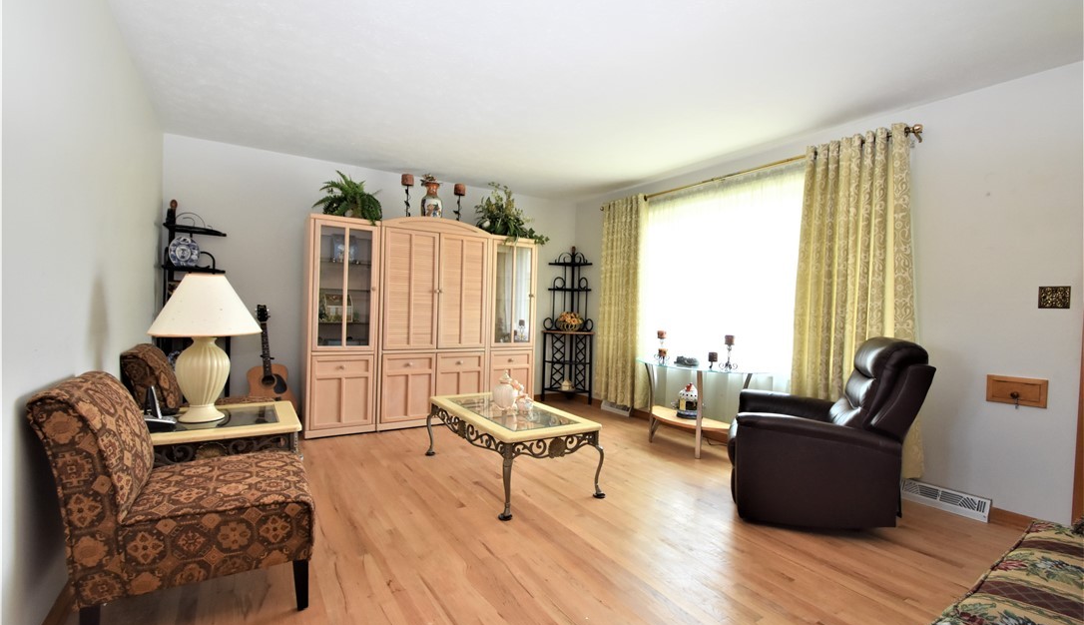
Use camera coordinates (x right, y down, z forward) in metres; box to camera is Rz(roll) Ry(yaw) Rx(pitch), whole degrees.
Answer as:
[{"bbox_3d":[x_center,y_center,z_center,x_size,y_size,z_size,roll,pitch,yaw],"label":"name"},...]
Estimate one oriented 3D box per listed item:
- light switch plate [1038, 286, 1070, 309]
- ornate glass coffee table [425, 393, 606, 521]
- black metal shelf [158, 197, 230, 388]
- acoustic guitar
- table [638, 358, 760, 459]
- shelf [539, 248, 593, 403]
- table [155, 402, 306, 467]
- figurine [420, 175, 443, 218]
[{"bbox_3d":[2.645,-0.075,2.332,0.010,0.117,0.110,1,1,-35],"label":"light switch plate"},{"bbox_3d":[-0.252,0.874,3.081,0.675,0.450,1.240,1,1,-34],"label":"ornate glass coffee table"},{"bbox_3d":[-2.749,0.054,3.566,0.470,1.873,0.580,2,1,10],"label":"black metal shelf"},{"bbox_3d":[-2.422,0.443,3.982,0.395,1.030,0.120,-5,-4,-31],"label":"acoustic guitar"},{"bbox_3d":[1.172,0.767,3.692,0.426,0.683,1.109,1,1,-35],"label":"table"},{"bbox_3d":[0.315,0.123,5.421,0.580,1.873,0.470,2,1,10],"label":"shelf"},{"bbox_3d":[-1.580,0.794,2.195,0.670,0.560,0.610,1,1,-34],"label":"table"},{"bbox_3d":[-1.084,-1.080,4.421,0.220,0.530,0.220,1,1,-34],"label":"figurine"}]

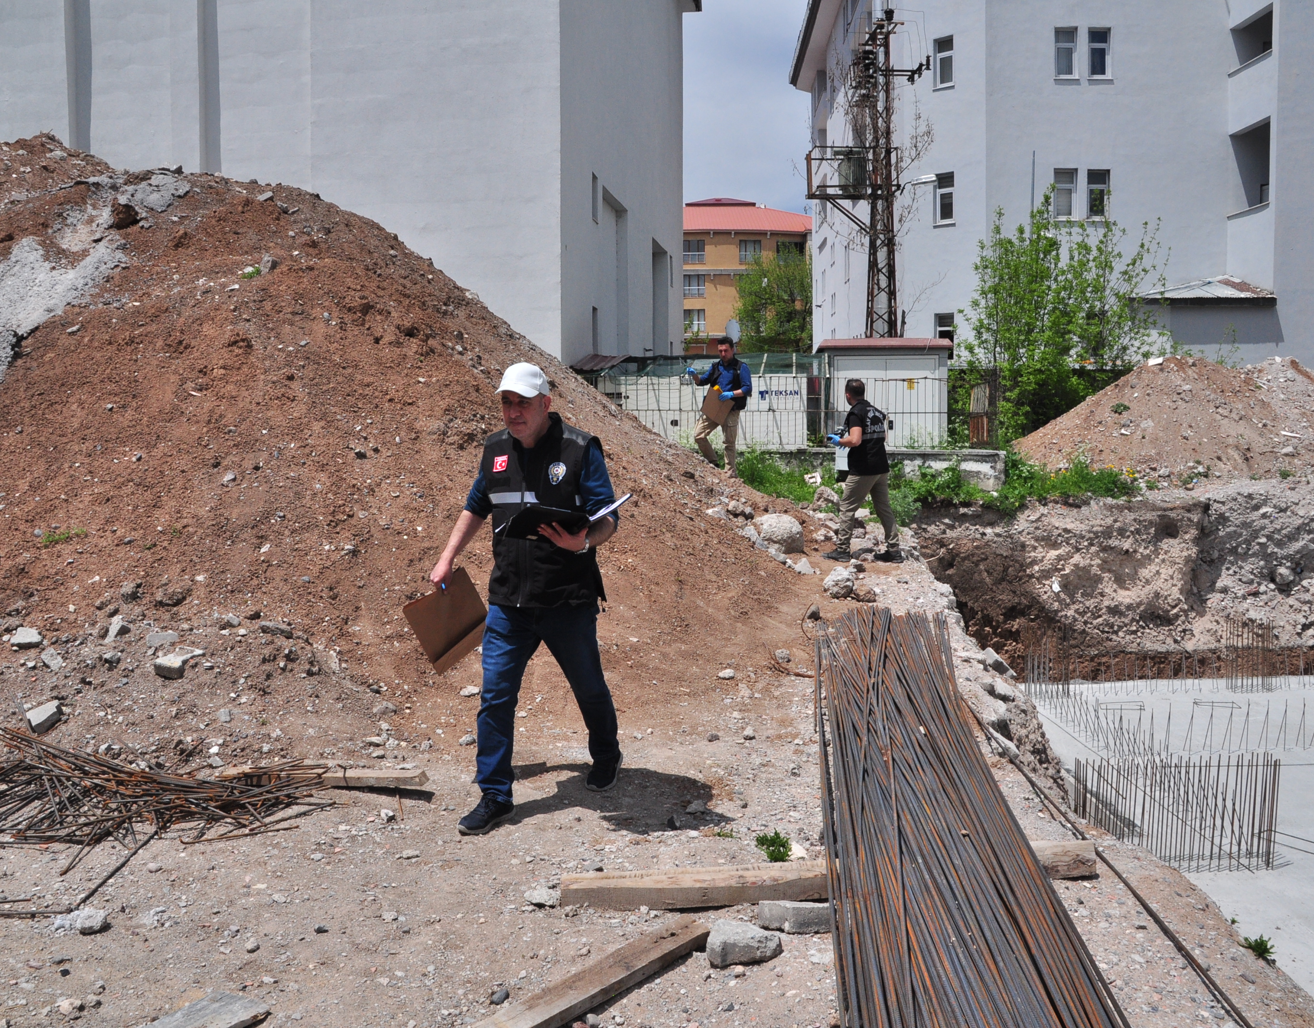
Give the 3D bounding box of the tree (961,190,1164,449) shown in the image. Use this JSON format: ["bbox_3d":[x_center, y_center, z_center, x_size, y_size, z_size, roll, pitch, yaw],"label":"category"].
[{"bbox_3d":[7.185,-3.182,20.594,3.600,5.000,3.300,0,5,0],"label":"tree"}]

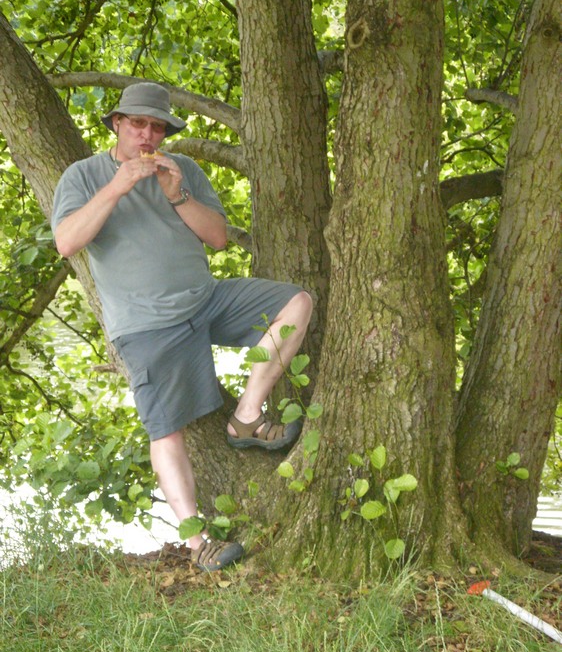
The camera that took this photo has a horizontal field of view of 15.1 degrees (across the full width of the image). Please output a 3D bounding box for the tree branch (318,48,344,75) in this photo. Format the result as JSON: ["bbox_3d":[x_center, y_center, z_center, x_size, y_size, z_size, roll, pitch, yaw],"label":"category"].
[{"bbox_3d":[0.196,-1.028,8.250,0.110,0.105,0.120,0,4,0],"label":"tree branch"}]

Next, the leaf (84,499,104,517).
[{"bbox_3d":[-0.712,0.696,8.100,0.078,0.070,0.040,0,4,0],"label":"leaf"}]

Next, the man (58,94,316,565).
[{"bbox_3d":[-0.353,0.002,7.600,0.820,1.740,0.600,-1,4,-18],"label":"man"}]

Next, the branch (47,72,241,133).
[{"bbox_3d":[-0.528,-0.858,8.150,0.750,0.220,0.200,0,4,0],"label":"branch"}]

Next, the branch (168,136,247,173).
[{"bbox_3d":[-0.282,-0.658,8.150,0.310,0.140,0.160,0,4,0],"label":"branch"}]

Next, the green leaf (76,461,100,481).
[{"bbox_3d":[-0.735,0.555,8.100,0.090,0.075,0.040,0,4,0],"label":"green leaf"}]

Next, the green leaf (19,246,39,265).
[{"bbox_3d":[-0.987,-0.276,8.300,0.080,0.075,0.040,0,4,0],"label":"green leaf"}]

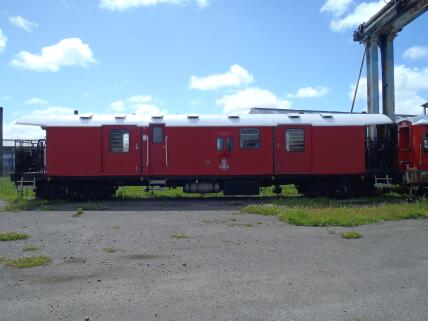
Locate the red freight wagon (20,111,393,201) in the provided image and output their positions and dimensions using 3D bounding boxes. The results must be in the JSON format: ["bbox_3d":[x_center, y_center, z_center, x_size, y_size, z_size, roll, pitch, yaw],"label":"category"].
[{"bbox_3d":[-0.328,-0.216,15.184,15.450,3.550,2.620,0,0,-2],"label":"red freight wagon"}]

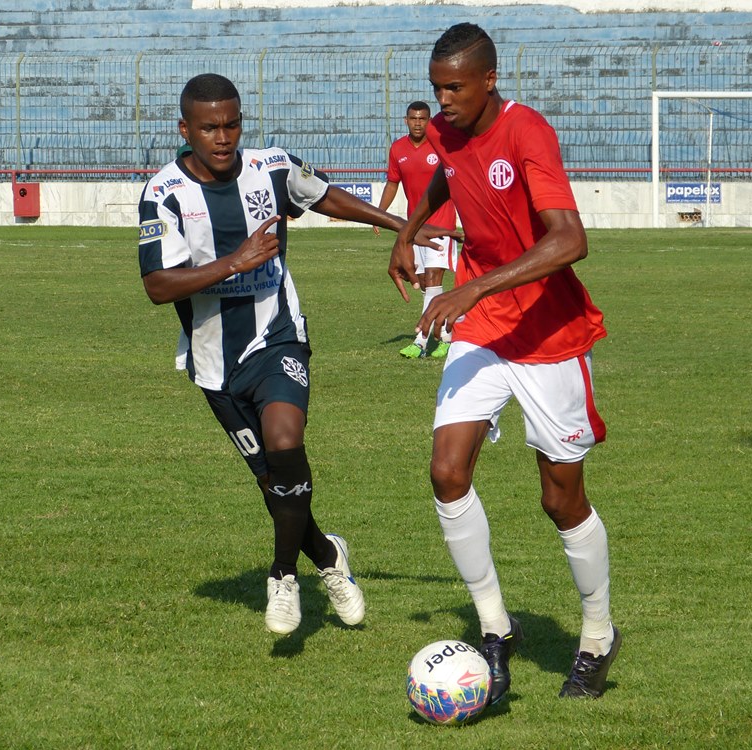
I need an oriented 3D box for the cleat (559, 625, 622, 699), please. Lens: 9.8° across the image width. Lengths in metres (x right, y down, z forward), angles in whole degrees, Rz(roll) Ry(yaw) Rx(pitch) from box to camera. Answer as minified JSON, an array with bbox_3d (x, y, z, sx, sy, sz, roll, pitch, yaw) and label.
[{"bbox_3d":[0.590,0.788,12.080,0.100,0.110,0.285,1,23,22],"label":"cleat"}]

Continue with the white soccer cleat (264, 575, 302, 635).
[{"bbox_3d":[-0.276,0.677,12.950,0.100,0.110,0.280,0,15,-2],"label":"white soccer cleat"}]

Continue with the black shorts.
[{"bbox_3d":[-0.362,0.080,13.300,0.360,0.430,0.360,2,3,-3],"label":"black shorts"}]

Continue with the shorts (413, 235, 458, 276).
[{"bbox_3d":[0.423,-0.899,31.200,0.340,0.400,0.260,1,3,22],"label":"shorts"}]

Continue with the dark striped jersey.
[{"bbox_3d":[-0.436,-0.321,13.250,0.520,0.690,0.310,-6,11,7],"label":"dark striped jersey"}]

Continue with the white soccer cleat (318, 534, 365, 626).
[{"bbox_3d":[-0.107,0.636,13.600,0.100,0.280,0.110,-16,-40,3],"label":"white soccer cleat"}]

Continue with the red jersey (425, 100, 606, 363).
[{"bbox_3d":[0.383,-0.391,11.970,0.450,0.690,0.320,4,20,42],"label":"red jersey"}]

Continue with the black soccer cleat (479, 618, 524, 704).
[{"bbox_3d":[0.342,0.777,11.950,0.100,0.110,0.285,0,28,9],"label":"black soccer cleat"}]

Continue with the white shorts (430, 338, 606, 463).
[{"bbox_3d":[0.393,0.045,12.020,0.420,0.400,0.330,0,7,25],"label":"white shorts"}]

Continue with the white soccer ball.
[{"bbox_3d":[0.191,0.800,11.400,0.220,0.220,0.220,0,3,0],"label":"white soccer ball"}]

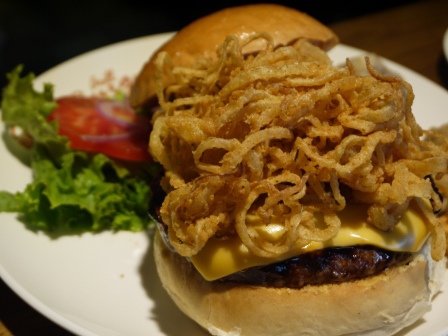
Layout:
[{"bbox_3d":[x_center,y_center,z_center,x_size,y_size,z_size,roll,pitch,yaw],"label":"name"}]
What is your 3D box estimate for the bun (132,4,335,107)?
[{"bbox_3d":[0.002,-0.059,0.373,0.113,0.038,0.113,-19,-3,0],"label":"bun"}]

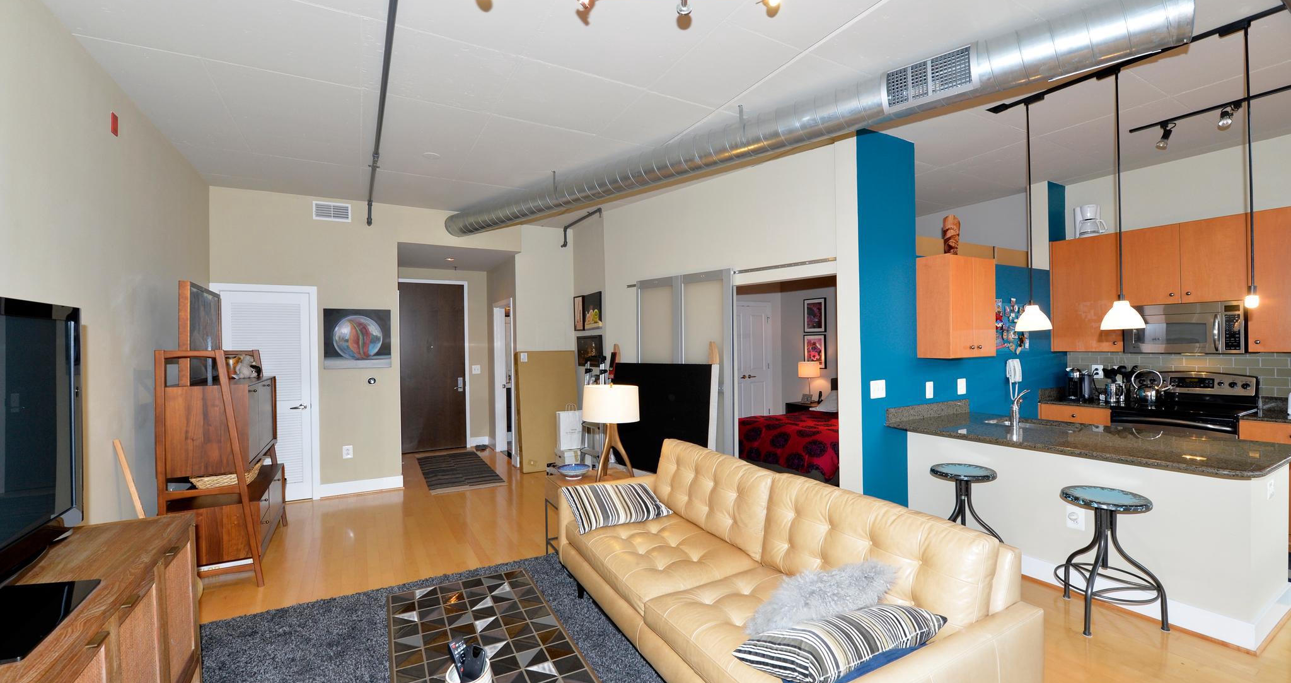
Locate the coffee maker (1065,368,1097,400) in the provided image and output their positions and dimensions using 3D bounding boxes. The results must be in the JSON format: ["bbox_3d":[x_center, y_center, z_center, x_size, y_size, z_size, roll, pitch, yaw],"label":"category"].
[{"bbox_3d":[4.280,0.427,4.929,0.270,0.301,0.170,-1,0,-30],"label":"coffee maker"}]

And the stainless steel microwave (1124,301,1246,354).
[{"bbox_3d":[4.756,-0.114,4.418,0.390,0.430,0.735,-1,0,-30],"label":"stainless steel microwave"}]

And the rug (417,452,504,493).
[{"bbox_3d":[-2.401,1.610,6.354,0.764,0.012,2.005,-1,0,-30],"label":"rug"}]

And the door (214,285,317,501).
[{"bbox_3d":[-3.725,0.538,4.966,0.830,2.193,0.090,-1,0,-30],"label":"door"}]

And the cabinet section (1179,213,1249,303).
[{"bbox_3d":[4.802,-0.669,4.203,0.340,0.688,0.370,-1,0,-30],"label":"cabinet section"}]

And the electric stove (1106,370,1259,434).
[{"bbox_3d":[4.642,0.888,4.332,0.680,1.190,0.755,-1,0,-30],"label":"electric stove"}]

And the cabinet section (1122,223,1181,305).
[{"bbox_3d":[4.618,-0.665,4.524,0.340,0.688,0.371,-1,0,-30],"label":"cabinet section"}]

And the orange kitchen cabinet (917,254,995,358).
[{"bbox_3d":[2.485,-0.266,4.027,0.614,0.788,0.305,-1,0,-30],"label":"orange kitchen cabinet"}]

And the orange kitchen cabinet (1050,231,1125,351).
[{"bbox_3d":[4.449,-0.460,4.993,0.330,1.113,0.550,-1,0,-30],"label":"orange kitchen cabinet"}]

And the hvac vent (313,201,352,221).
[{"bbox_3d":[-3.272,-1.347,5.246,0.342,0.170,0.030,-1,0,-30],"label":"hvac vent"}]

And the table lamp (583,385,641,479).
[{"bbox_3d":[-0.249,0.640,3.601,0.410,0.695,0.410,-1,0,0],"label":"table lamp"}]

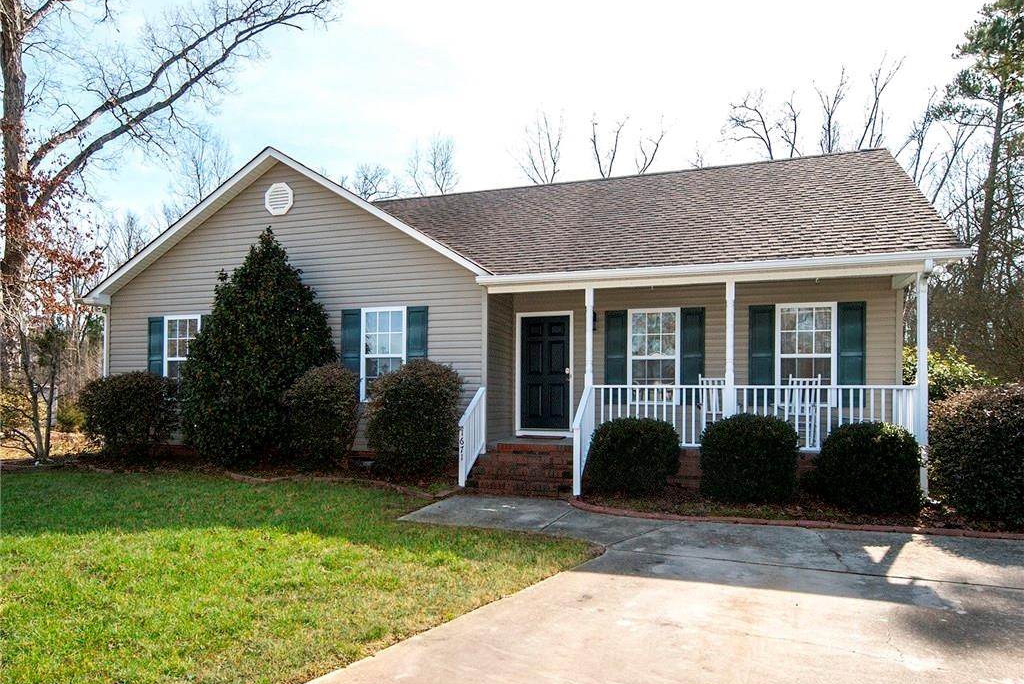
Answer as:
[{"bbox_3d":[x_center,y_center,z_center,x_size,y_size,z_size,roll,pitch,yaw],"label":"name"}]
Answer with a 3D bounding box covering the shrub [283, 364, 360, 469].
[{"bbox_3d":[-3.181,1.237,10.909,1.251,1.718,1.251,-1,-2,20],"label":"shrub"}]

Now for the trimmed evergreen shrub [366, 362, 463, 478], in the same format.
[{"bbox_3d":[-1.530,1.185,10.263,1.492,1.847,1.492,0,-2,0],"label":"trimmed evergreen shrub"}]

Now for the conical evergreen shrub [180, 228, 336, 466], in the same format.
[{"bbox_3d":[-4.352,0.072,11.269,2.665,4.092,2.265,-1,-2,20],"label":"conical evergreen shrub"}]

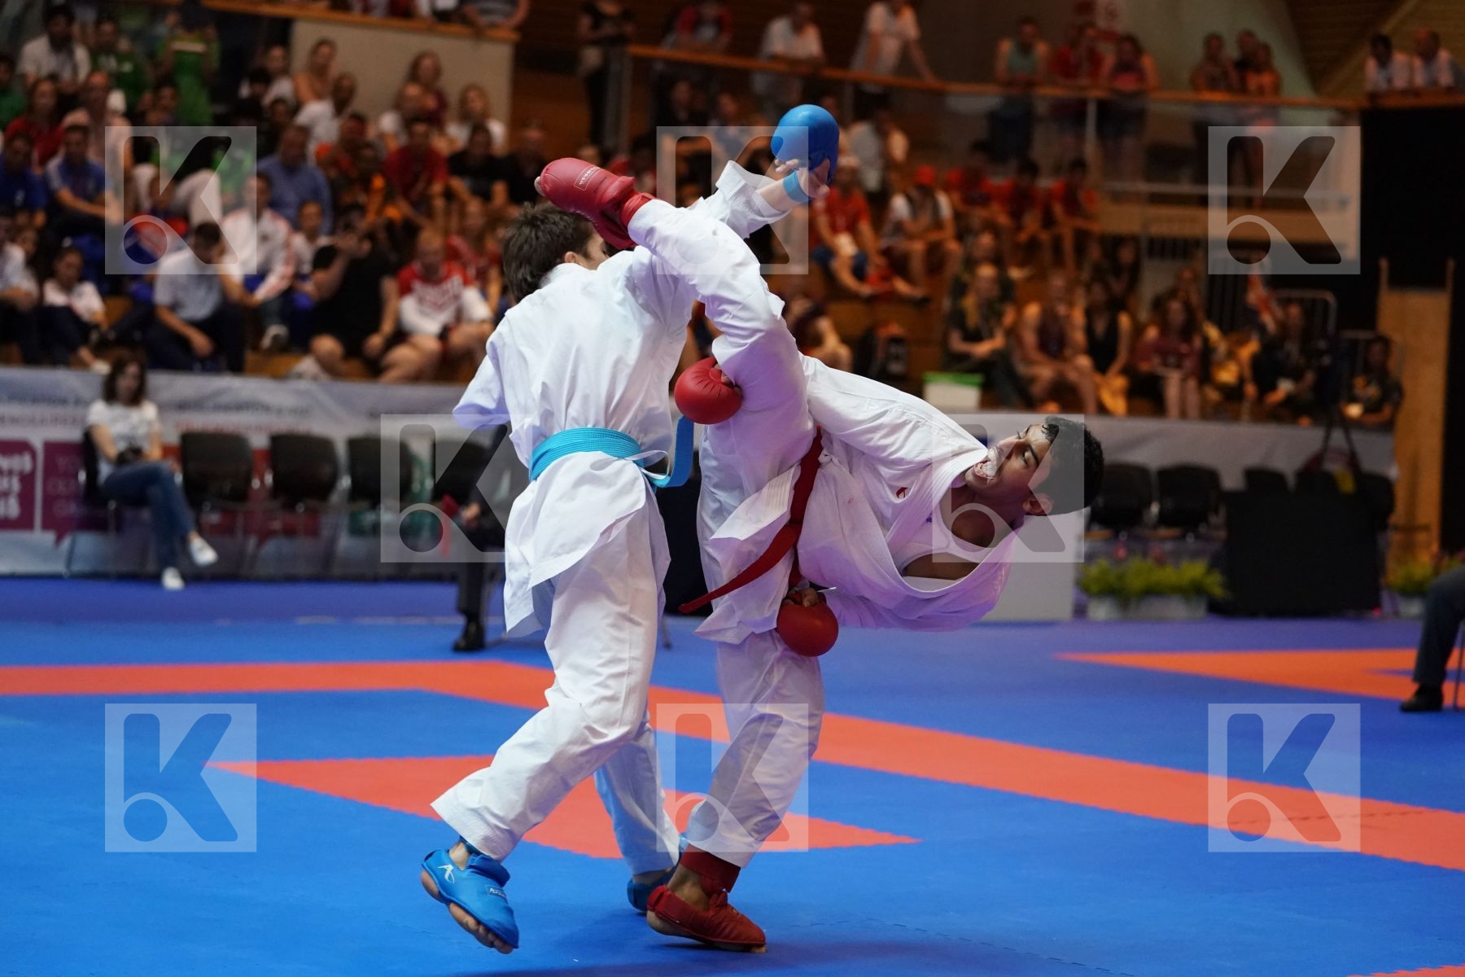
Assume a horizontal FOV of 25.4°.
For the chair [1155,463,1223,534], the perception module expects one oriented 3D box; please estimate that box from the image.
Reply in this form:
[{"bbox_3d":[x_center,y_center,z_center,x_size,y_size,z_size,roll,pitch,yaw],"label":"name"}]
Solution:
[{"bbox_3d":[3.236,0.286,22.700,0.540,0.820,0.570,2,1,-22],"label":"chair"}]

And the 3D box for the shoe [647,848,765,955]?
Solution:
[{"bbox_3d":[-0.056,0.852,6.750,0.250,0.175,0.105,11,4,19],"label":"shoe"}]

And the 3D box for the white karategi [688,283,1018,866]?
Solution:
[{"bbox_3d":[0.232,0.148,6.780,0.720,1.260,0.550,2,1,3],"label":"white karategi"}]

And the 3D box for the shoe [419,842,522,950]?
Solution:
[{"bbox_3d":[-0.487,0.786,6.300,0.250,0.125,0.110,41,6,-3],"label":"shoe"}]

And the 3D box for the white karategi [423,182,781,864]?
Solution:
[{"bbox_3d":[-0.256,0.070,6.830,0.660,1.420,0.500,1,2,-40],"label":"white karategi"}]

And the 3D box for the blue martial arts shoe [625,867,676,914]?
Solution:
[{"bbox_3d":[-0.113,0.854,7.030,0.255,0.115,0.105,1,2,-40],"label":"blue martial arts shoe"}]

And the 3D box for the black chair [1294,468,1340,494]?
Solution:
[{"bbox_3d":[4.000,0.273,22.200,0.500,0.830,0.550,2,1,-14],"label":"black chair"}]

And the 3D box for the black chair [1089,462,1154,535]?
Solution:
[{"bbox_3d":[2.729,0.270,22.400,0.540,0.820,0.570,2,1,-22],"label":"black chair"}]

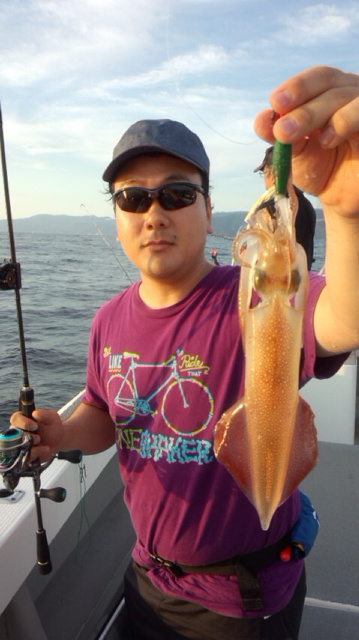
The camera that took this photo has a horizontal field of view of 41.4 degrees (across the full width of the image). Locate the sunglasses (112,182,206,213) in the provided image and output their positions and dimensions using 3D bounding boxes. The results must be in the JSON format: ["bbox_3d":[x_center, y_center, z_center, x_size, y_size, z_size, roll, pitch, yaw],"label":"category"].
[{"bbox_3d":[-0.021,-0.190,0.775,0.145,0.046,0.140,-4,3,13],"label":"sunglasses"}]

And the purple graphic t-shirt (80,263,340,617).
[{"bbox_3d":[0.060,0.215,0.845,0.450,0.610,0.290,1,11,28],"label":"purple graphic t-shirt"}]

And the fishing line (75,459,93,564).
[{"bbox_3d":[-0.150,0.300,0.745,0.027,0.180,0.020,1,10,0],"label":"fishing line"}]

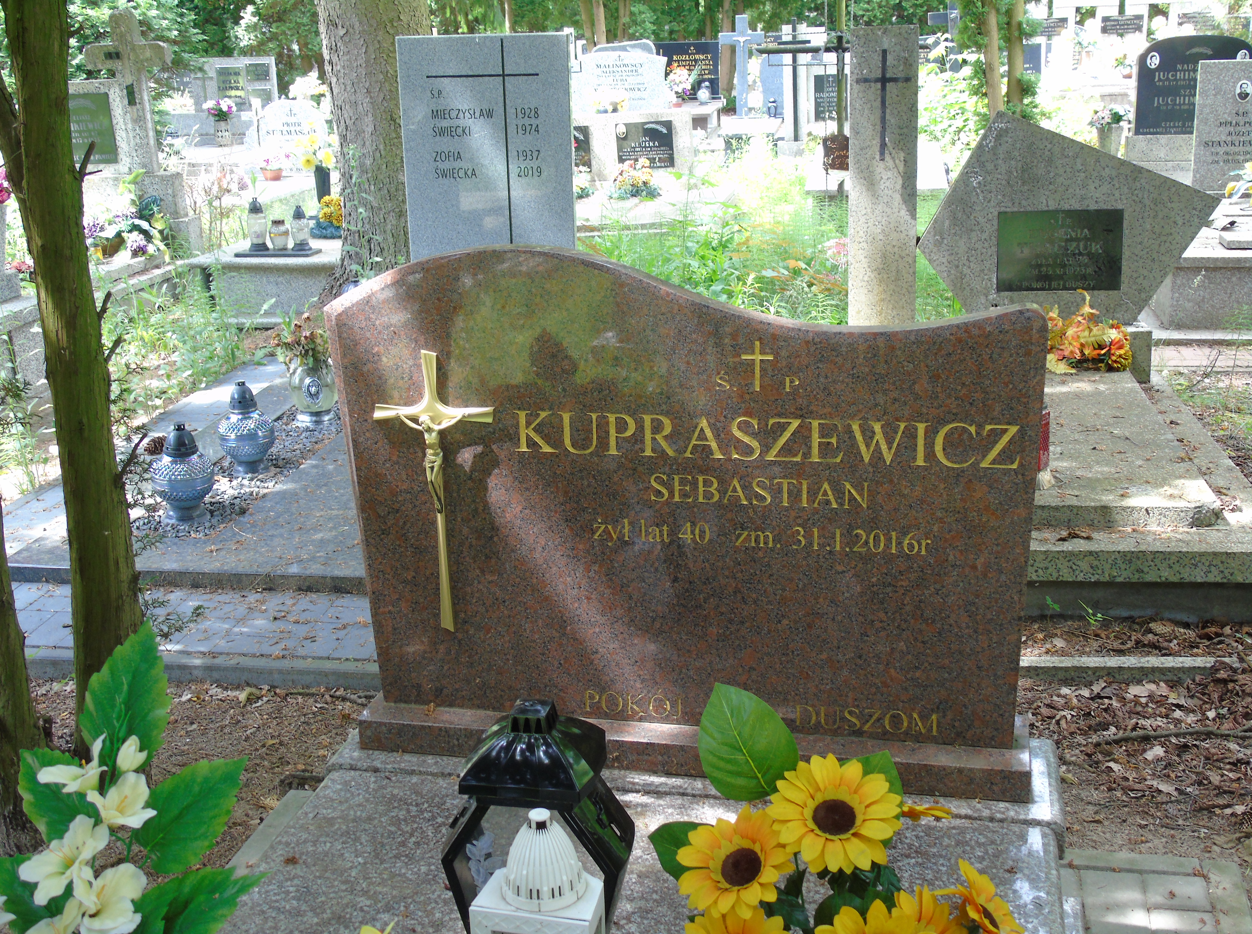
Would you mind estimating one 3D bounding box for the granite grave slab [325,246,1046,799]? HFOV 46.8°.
[{"bbox_3d":[0.081,0.061,2.100,0.992,0.756,0.175,2,15,12],"label":"granite grave slab"}]

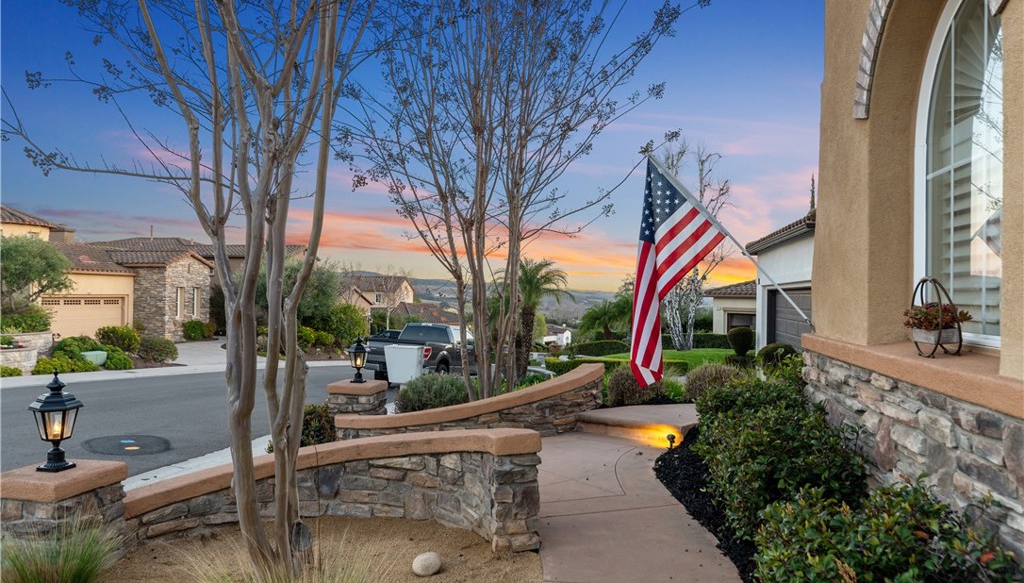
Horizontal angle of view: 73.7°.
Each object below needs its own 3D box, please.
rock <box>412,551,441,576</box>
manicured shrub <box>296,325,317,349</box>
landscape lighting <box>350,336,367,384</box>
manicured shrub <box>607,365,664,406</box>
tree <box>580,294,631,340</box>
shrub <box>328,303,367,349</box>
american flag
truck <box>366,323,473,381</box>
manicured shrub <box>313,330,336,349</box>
[{"bbox_3d":[-0.457,1.455,3.650,0.152,0.115,0.130,0,0,0],"label":"rock"},{"bbox_3d":[-8.300,1.820,27.500,0.900,0.970,0.900,0,0,0],"label":"manicured shrub"},{"bbox_3d":[-1.660,0.730,7.400,0.235,0.525,0.235,0,0,-24],"label":"landscape lighting"},{"bbox_3d":[1.495,1.130,8.200,0.730,0.520,0.700,0,0,0],"label":"manicured shrub"},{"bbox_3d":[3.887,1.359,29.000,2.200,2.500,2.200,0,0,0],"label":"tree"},{"bbox_3d":[-7.470,1.567,31.000,1.750,2.100,1.700,0,0,0],"label":"shrub"},{"bbox_3d":[1.340,-0.155,5.500,0.770,1.830,0.280,0,0,7],"label":"american flag"},{"bbox_3d":[-2.440,2.020,22.150,2.020,1.930,5.890,0,-3,17],"label":"truck"},{"bbox_3d":[-8.195,2.109,30.000,0.980,0.800,0.950,0,0,0],"label":"manicured shrub"}]

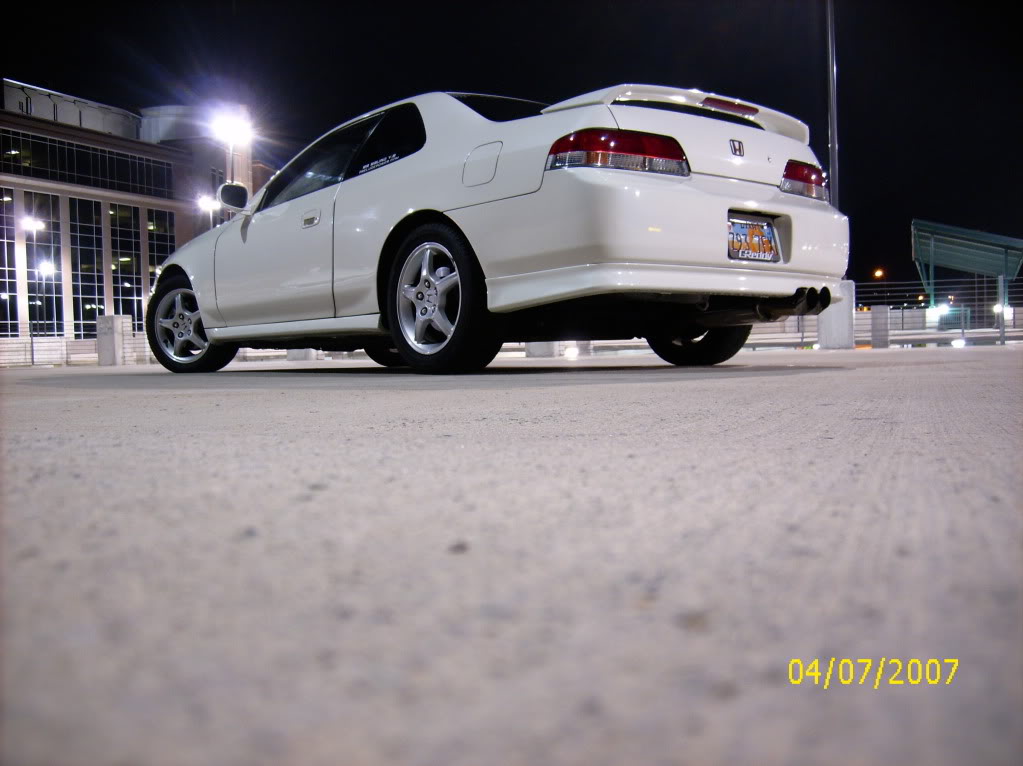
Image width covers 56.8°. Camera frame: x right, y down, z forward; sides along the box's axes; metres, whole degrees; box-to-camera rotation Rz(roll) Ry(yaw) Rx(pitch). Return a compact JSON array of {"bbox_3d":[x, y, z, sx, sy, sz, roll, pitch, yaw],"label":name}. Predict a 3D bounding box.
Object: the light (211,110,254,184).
[{"bbox_3d":[-9.940,-5.020,34.100,0.500,8.700,1.400,0,2,29],"label":"light"}]

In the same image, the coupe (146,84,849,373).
[{"bbox_3d":[-0.493,-0.727,5.218,1.770,1.315,4.520,-3,2,-39],"label":"coupe"}]

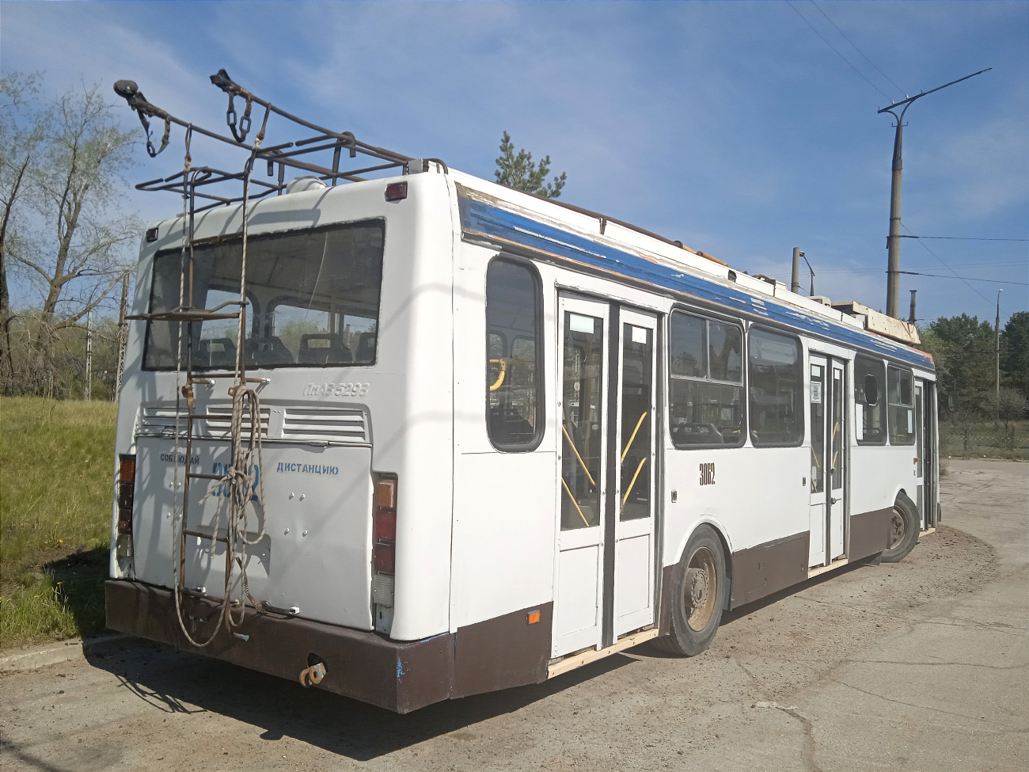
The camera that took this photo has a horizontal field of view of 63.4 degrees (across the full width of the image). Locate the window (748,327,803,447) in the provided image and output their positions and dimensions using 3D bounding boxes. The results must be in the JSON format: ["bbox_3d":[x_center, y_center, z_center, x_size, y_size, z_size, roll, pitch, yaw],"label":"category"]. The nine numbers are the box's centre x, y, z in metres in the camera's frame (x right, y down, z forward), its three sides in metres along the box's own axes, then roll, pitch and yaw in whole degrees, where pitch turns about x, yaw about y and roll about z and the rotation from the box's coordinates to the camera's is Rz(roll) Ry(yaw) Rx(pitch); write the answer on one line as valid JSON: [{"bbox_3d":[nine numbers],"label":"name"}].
[{"bbox_3d":[2.217,0.026,7.069,0.050,0.989,1.317,-1,-3,37],"label":"window"}]

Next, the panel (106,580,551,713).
[{"bbox_3d":[-1.153,1.351,4.786,2.500,0.370,1.130,-2,-4,37],"label":"panel"}]

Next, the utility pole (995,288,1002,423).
[{"bbox_3d":[31.978,-1.461,55.000,0.350,10.000,0.600,-1,-3,30],"label":"utility pole"}]

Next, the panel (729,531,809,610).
[{"bbox_3d":[2.135,1.504,6.921,0.050,0.426,1.744,-1,-3,37],"label":"panel"}]

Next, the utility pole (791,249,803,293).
[{"bbox_3d":[11.437,-1.130,33.782,0.420,9.016,0.420,1,-3,0],"label":"utility pole"}]

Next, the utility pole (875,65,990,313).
[{"bbox_3d":[10.482,-2.418,21.032,0.450,10.500,3.030,4,-3,-30],"label":"utility pole"}]

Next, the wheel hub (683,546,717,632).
[{"bbox_3d":[1.243,1.442,5.966,0.200,0.600,0.600,-1,-3,37],"label":"wheel hub"}]

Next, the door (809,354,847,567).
[{"bbox_3d":[3.075,0.738,8.225,0.060,1.996,1.159,-1,-3,37],"label":"door"}]

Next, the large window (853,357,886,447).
[{"bbox_3d":[4.014,0.165,9.406,0.050,1.011,1.369,-1,-3,37],"label":"large window"}]

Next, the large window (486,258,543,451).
[{"bbox_3d":[-0.004,-0.156,4.180,0.050,0.982,0.492,-1,-3,37],"label":"large window"}]

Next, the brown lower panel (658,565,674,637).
[{"bbox_3d":[1.047,1.454,5.661,0.060,0.470,0.270,-2,-4,37],"label":"brown lower panel"}]

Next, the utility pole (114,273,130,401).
[{"bbox_3d":[-22.646,-2.295,48.000,0.400,9.000,0.400,6,-3,-25],"label":"utility pole"}]

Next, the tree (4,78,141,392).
[{"bbox_3d":[-14.873,-5.084,28.000,4.300,10.600,4.300,2,-3,-28],"label":"tree"}]

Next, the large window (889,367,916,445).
[{"bbox_3d":[5.317,0.284,11.446,0.060,1.060,1.460,-2,-4,37],"label":"large window"}]

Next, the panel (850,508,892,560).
[{"bbox_3d":[4.003,1.639,9.352,0.050,0.469,1.812,-1,-3,37],"label":"panel"}]

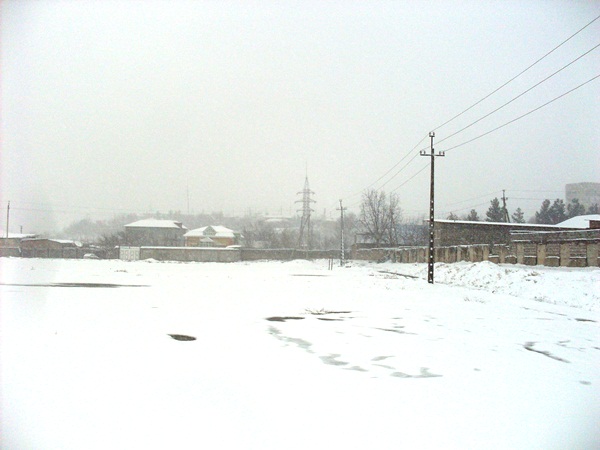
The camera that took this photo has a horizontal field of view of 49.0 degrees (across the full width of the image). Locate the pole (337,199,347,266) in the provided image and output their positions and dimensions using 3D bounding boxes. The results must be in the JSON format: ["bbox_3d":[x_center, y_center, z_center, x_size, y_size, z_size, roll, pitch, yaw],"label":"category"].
[{"bbox_3d":[5.204,0.935,81.826,1.300,8.350,0.300,0,-2,-2],"label":"pole"}]

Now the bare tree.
[{"bbox_3d":[14.483,-0.055,119.725,7.800,13.200,7.200,0,-2,0],"label":"bare tree"}]

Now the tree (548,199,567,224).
[{"bbox_3d":[44.174,1.287,113.000,4.200,11.200,4.200,1,-2,0],"label":"tree"}]

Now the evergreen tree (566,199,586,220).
[{"bbox_3d":[51.211,0.929,121.760,4.800,11.500,4.800,0,-2,0],"label":"evergreen tree"}]

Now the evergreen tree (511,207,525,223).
[{"bbox_3d":[38.963,1.521,117.802,4.000,9.500,4.000,0,-2,0],"label":"evergreen tree"}]

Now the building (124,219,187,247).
[{"bbox_3d":[-26.544,2.664,121.000,11.200,7.700,9.500,1,-2,-9],"label":"building"}]

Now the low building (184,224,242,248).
[{"bbox_3d":[-19.838,3.819,145.850,11.500,7.200,10.000,0,-2,-2],"label":"low building"}]

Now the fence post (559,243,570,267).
[{"bbox_3d":[22.529,2.512,55.957,0.600,2.050,0.700,0,-2,-7],"label":"fence post"}]

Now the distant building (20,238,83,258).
[{"bbox_3d":[-43.762,4.191,116.000,10.800,3.700,7.000,1,-2,-9],"label":"distant building"}]

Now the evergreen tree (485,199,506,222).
[{"bbox_3d":[32.564,1.169,110.000,4.300,11.000,4.300,1,-2,0],"label":"evergreen tree"}]

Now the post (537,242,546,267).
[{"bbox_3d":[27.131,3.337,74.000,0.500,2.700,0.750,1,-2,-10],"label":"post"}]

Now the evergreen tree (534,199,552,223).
[{"bbox_3d":[41.687,1.287,113.000,4.200,11.200,4.200,1,-2,0],"label":"evergreen tree"}]

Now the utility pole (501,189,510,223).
[{"bbox_3d":[28.632,-0.312,91.806,0.500,9.300,1.300,-1,-3,30],"label":"utility pole"}]

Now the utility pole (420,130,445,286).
[{"bbox_3d":[7.946,-1.019,39.500,1.450,9.050,0.350,1,-2,-3],"label":"utility pole"}]

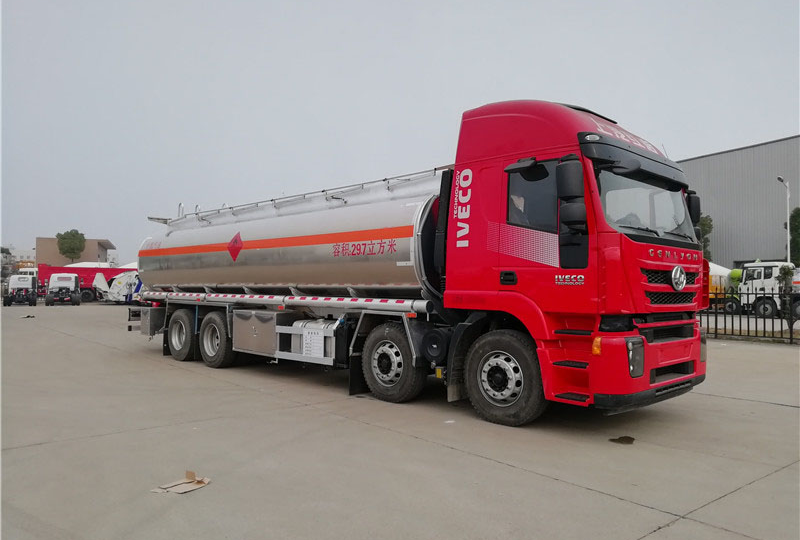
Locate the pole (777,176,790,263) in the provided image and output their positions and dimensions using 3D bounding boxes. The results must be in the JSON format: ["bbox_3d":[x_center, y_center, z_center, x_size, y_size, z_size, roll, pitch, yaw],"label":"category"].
[{"bbox_3d":[24.982,-1.652,38.920,0.950,8.800,0.250,1,-2,-32],"label":"pole"}]

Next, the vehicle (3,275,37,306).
[{"bbox_3d":[-27.683,1.396,44.024,2.400,2.400,6.400,1,-2,-30],"label":"vehicle"}]

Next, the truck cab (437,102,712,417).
[{"bbox_3d":[2.206,-0.273,7.322,2.340,3.450,2.550,-1,-2,44],"label":"truck cab"}]

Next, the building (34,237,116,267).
[{"bbox_3d":[-60.925,-0.373,115.520,11.300,9.500,22.000,1,-2,-21],"label":"building"}]

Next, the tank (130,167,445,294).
[{"bbox_3d":[-1.984,-0.318,11.414,8.850,1.880,2.480,-1,-2,44],"label":"tank"}]

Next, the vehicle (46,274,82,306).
[{"bbox_3d":[-24.677,1.413,44.044,2.400,2.400,6.400,1,-2,-29],"label":"vehicle"}]

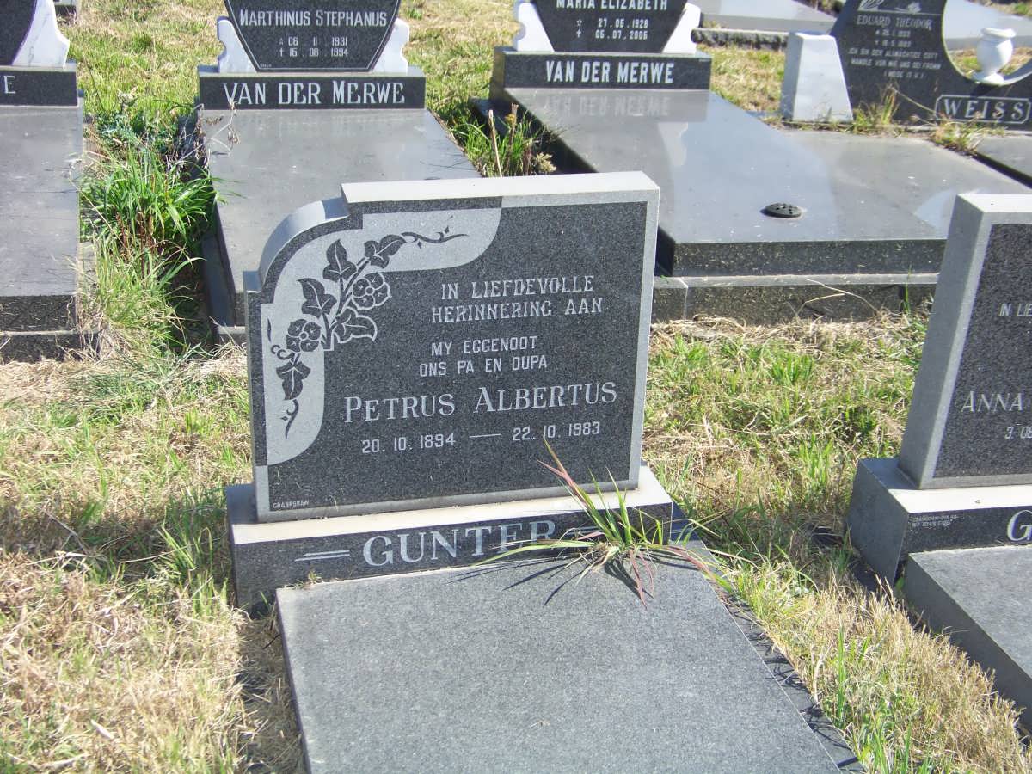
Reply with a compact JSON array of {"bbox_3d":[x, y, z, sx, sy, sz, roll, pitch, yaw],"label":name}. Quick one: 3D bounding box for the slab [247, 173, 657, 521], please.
[{"bbox_3d":[-0.127,-0.076,2.832,0.770,0.637,0.114,-4,25,-13],"label":"slab"}]

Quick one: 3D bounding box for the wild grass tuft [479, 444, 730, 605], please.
[{"bbox_3d":[0.177,0.260,2.822,0.477,0.270,0.246,-4,25,-13],"label":"wild grass tuft"}]

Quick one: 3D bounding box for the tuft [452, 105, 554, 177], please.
[{"bbox_3d":[-0.046,-0.886,5.389,0.354,0.293,0.346,-4,25,-13],"label":"tuft"}]

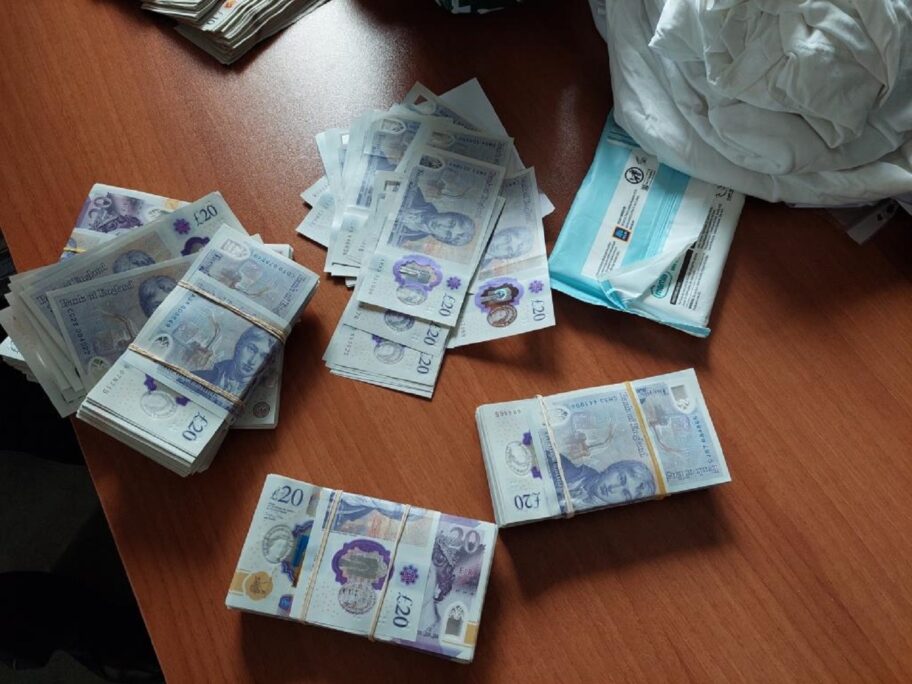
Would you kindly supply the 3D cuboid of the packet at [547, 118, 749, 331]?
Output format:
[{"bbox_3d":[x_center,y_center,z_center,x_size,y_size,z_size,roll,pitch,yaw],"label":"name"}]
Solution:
[{"bbox_3d":[0.150,-0.097,0.466,0.113,0.026,0.172,19,69,8],"label":"packet"}]

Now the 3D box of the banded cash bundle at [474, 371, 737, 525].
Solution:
[{"bbox_3d":[0.089,0.067,0.399,0.142,0.029,0.075,-10,68,-4],"label":"banded cash bundle"}]

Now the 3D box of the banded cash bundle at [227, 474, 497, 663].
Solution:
[{"bbox_3d":[-0.051,0.131,0.372,0.140,0.029,0.075,11,68,4],"label":"banded cash bundle"}]

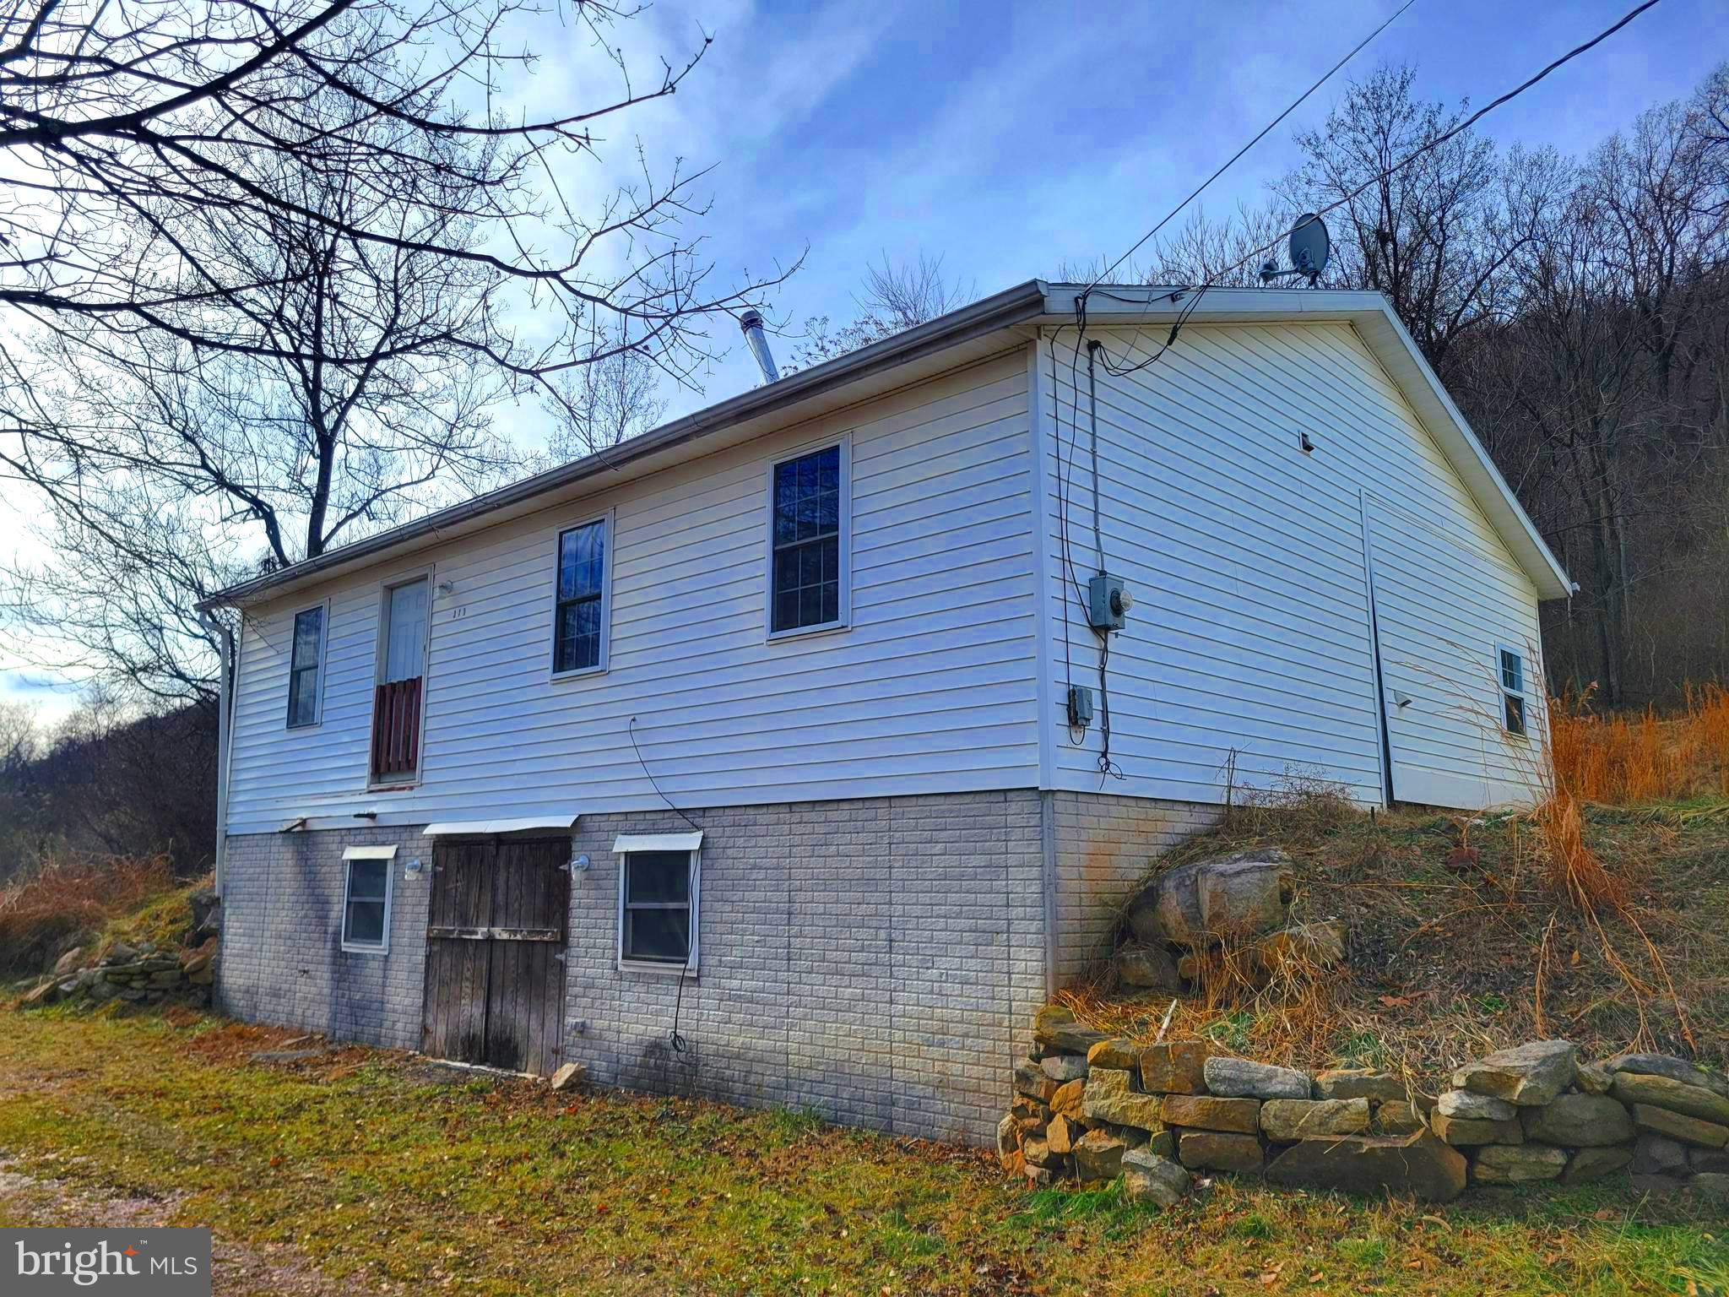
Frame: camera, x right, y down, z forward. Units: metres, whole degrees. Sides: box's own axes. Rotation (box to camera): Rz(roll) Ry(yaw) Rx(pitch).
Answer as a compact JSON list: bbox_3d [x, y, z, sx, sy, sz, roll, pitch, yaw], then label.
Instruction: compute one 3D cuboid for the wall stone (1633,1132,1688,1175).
[{"bbox_3d":[3.811,2.417,6.220,0.260,0.200,0.240,-2,-10,10],"label":"wall stone"}]

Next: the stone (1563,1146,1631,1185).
[{"bbox_3d":[3.682,2.596,6.530,0.296,0.166,0.280,-1,-10,8],"label":"stone"}]

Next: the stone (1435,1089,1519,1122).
[{"bbox_3d":[3.073,2.298,6.530,0.368,0.143,0.280,-1,-10,8],"label":"stone"}]

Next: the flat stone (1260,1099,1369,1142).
[{"bbox_3d":[2.256,2.368,6.520,0.507,0.191,0.300,-2,-10,9],"label":"flat stone"}]

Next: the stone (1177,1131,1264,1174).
[{"bbox_3d":[1.756,2.483,6.420,0.410,0.200,0.260,-3,-11,15],"label":"stone"}]

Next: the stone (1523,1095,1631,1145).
[{"bbox_3d":[3.416,2.264,6.250,0.520,0.250,0.320,-1,-10,8],"label":"stone"}]

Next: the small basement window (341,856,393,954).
[{"bbox_3d":[-4.936,2.511,12.886,0.950,1.020,0.100,-9,-14,42],"label":"small basement window"}]

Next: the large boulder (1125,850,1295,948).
[{"bbox_3d":[2.052,1.489,7.750,0.969,0.564,0.650,-3,-11,16],"label":"large boulder"}]

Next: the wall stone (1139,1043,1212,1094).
[{"bbox_3d":[1.615,2.177,6.750,0.354,0.258,0.280,-3,-11,18],"label":"wall stone"}]

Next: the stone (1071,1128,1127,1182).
[{"bbox_3d":[1.165,2.496,6.420,0.260,0.240,0.260,-2,-10,12],"label":"stone"}]

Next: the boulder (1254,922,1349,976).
[{"bbox_3d":[2.478,1.700,7.400,0.500,0.280,0.360,-2,-10,10],"label":"boulder"}]

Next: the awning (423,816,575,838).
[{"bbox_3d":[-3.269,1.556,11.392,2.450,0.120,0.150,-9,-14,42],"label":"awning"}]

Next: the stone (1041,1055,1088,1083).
[{"bbox_3d":[1.073,2.254,6.970,0.238,0.136,0.220,-4,-11,20],"label":"stone"}]

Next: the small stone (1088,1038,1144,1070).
[{"bbox_3d":[1.277,2.061,6.600,0.280,0.150,0.250,-3,-11,15],"label":"small stone"}]

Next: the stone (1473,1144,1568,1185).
[{"bbox_3d":[3.165,2.490,6.280,0.440,0.190,0.260,-1,-10,8],"label":"stone"}]

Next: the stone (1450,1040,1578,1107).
[{"bbox_3d":[3.290,2.158,6.600,0.555,0.306,0.420,-2,-10,12],"label":"stone"}]

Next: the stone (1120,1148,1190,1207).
[{"bbox_3d":[1.401,2.546,6.250,0.325,0.248,0.270,-3,-11,15],"label":"stone"}]

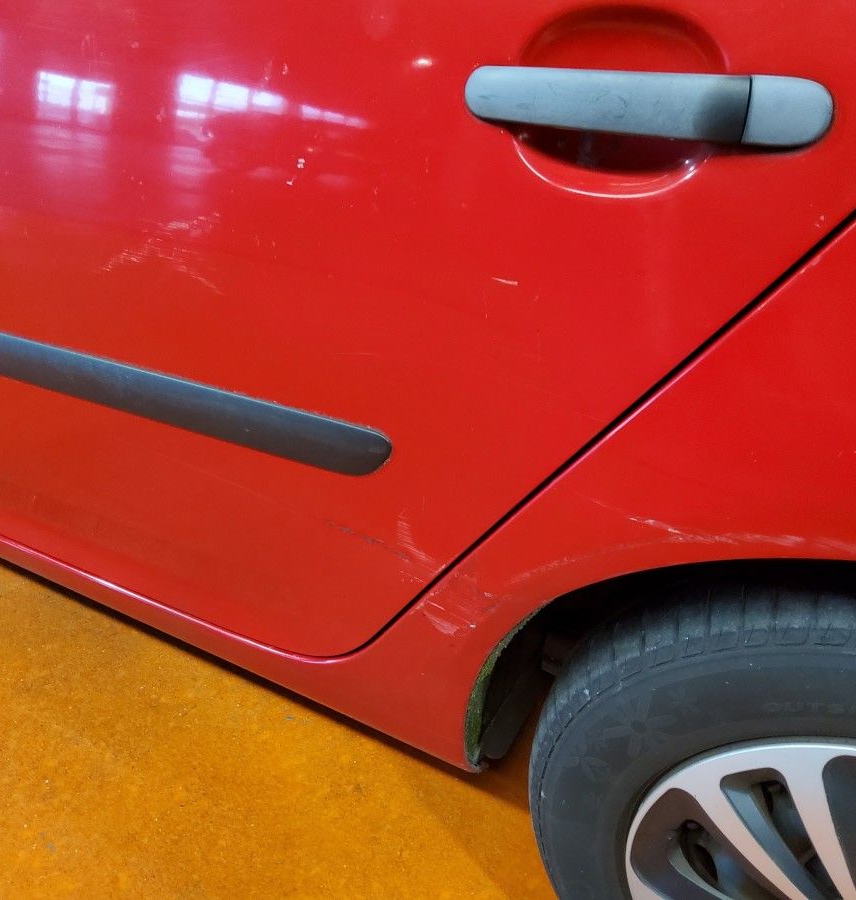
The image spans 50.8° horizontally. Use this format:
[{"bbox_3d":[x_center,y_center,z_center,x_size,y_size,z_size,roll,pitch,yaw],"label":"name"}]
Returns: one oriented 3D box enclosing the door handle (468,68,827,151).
[{"bbox_3d":[0.114,-0.194,0.498,0.207,0.035,0.034,15,35,28],"label":"door handle"}]

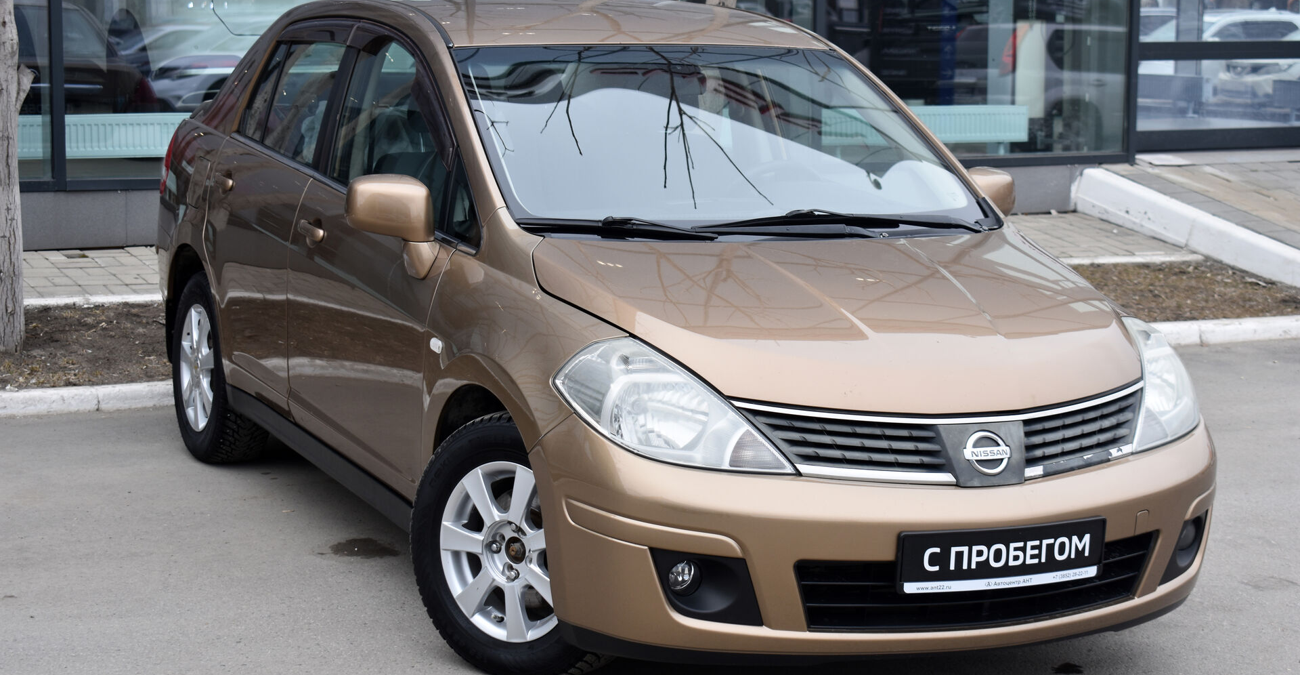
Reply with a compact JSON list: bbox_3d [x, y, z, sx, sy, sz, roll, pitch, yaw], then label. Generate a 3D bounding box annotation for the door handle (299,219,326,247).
[{"bbox_3d":[-0.937,-0.282,6.675,0.055,0.060,0.200,-2,9,-26],"label":"door handle"}]

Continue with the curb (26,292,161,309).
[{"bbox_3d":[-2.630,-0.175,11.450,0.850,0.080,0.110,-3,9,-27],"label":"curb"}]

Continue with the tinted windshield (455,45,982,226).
[{"bbox_3d":[0.175,-0.536,6.349,1.350,0.110,0.840,-2,40,-26],"label":"tinted windshield"}]

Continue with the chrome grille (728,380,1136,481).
[{"bbox_3d":[0.699,0.218,5.324,1.100,0.190,0.200,-2,9,-26],"label":"chrome grille"}]

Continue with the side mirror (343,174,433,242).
[{"bbox_3d":[-0.649,-0.328,6.054,0.230,0.165,0.130,-2,9,-26],"label":"side mirror"}]

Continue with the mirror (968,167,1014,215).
[{"bbox_3d":[0.929,-0.388,6.816,0.230,0.165,0.130,-2,9,-26],"label":"mirror"}]

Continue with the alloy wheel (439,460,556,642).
[{"bbox_3d":[-0.279,0.487,5.633,0.416,0.416,0.155,8,11,35],"label":"alloy wheel"}]

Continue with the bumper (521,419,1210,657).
[{"bbox_3d":[0.617,0.415,5.509,1.680,0.520,0.660,-2,9,-26],"label":"bumper"}]

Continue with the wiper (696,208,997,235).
[{"bbox_3d":[0.498,-0.294,6.126,0.880,0.065,0.085,-2,9,-26],"label":"wiper"}]

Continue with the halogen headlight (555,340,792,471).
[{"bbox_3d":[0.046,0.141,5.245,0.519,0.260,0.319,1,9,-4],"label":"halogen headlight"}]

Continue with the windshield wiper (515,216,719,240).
[{"bbox_3d":[-0.077,-0.262,5.850,0.500,0.055,0.080,1,9,-9],"label":"windshield wiper"}]

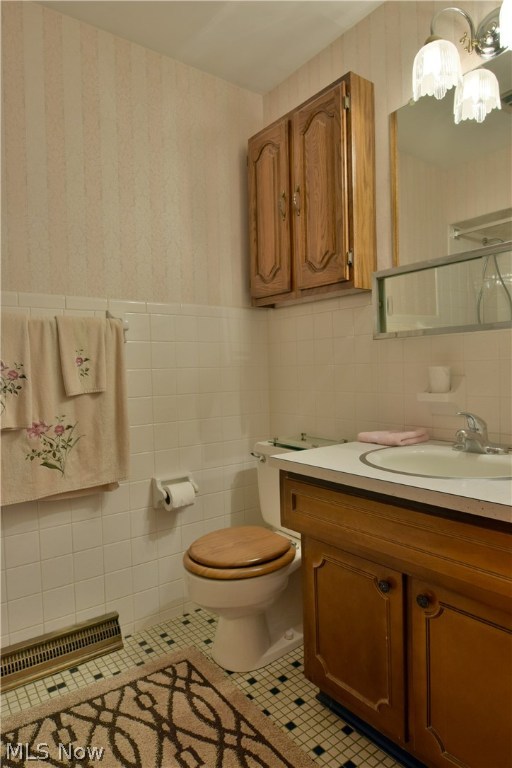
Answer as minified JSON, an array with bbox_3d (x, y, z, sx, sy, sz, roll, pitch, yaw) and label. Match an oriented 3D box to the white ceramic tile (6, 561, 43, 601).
[{"bbox_3d":[-0.803,0.682,1.551,0.108,0.109,0.010,-3,2,-36],"label":"white ceramic tile"}]

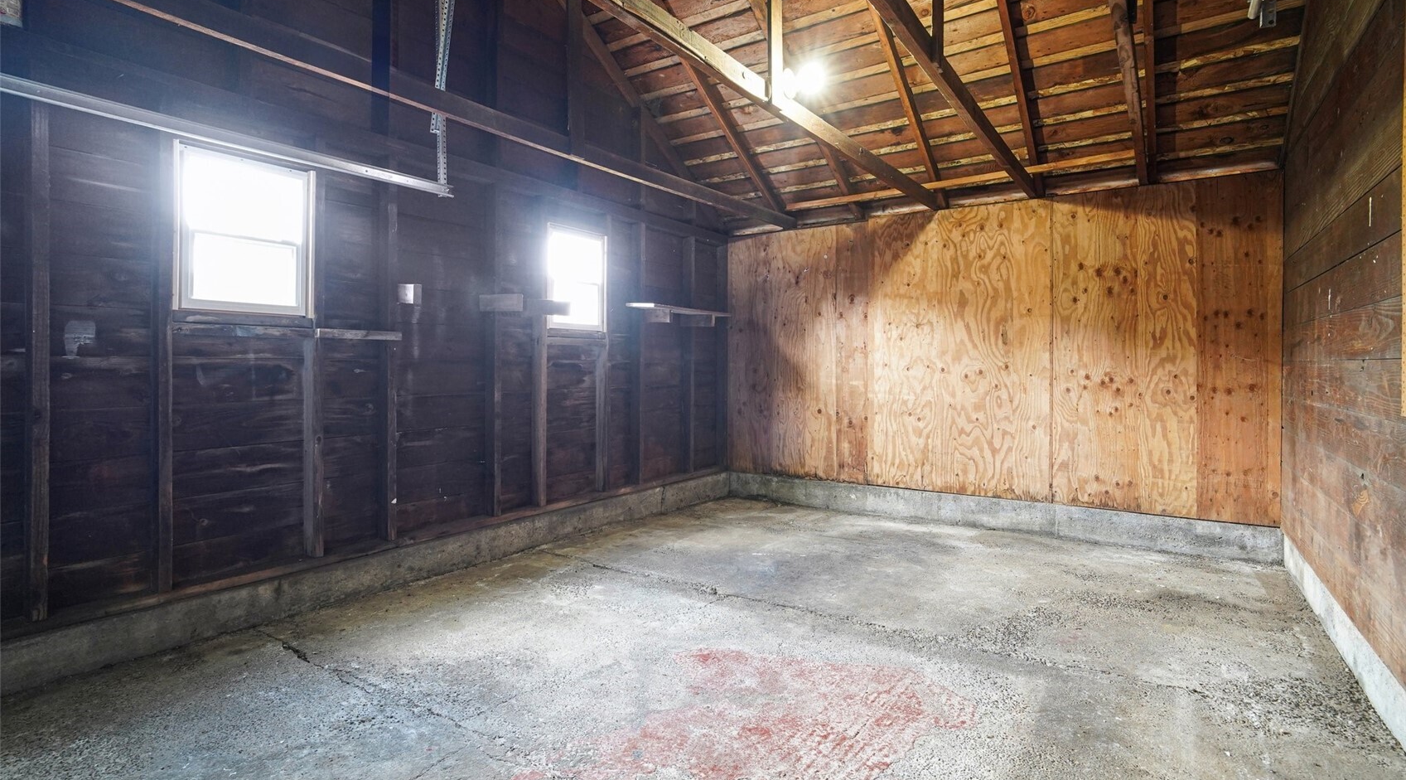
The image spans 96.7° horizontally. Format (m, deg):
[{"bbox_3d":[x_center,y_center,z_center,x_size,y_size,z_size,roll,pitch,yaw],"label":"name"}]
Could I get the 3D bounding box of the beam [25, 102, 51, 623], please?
[{"bbox_3d":[-2.371,-0.154,2.230,0.092,1.938,0.043,0,0,37],"label":"beam"}]

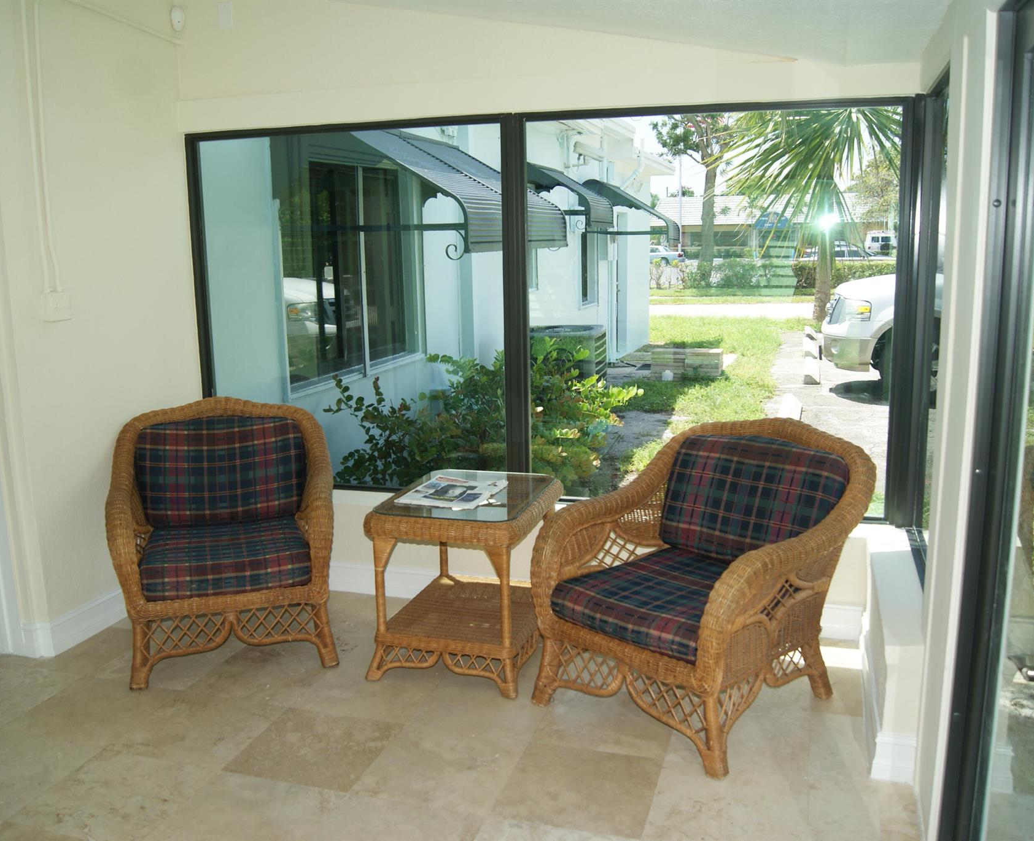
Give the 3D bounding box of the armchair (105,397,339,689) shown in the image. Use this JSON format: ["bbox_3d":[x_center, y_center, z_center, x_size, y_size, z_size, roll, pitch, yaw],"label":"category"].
[{"bbox_3d":[-1.157,0.429,3.860,0.810,0.910,0.960,-3,10,-14],"label":"armchair"}]

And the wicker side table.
[{"bbox_3d":[-0.168,0.592,3.679,0.590,0.625,0.760,2,10,16],"label":"wicker side table"}]

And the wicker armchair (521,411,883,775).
[{"bbox_3d":[0.628,0.504,3.281,0.810,0.910,0.960,8,13,42],"label":"wicker armchair"}]

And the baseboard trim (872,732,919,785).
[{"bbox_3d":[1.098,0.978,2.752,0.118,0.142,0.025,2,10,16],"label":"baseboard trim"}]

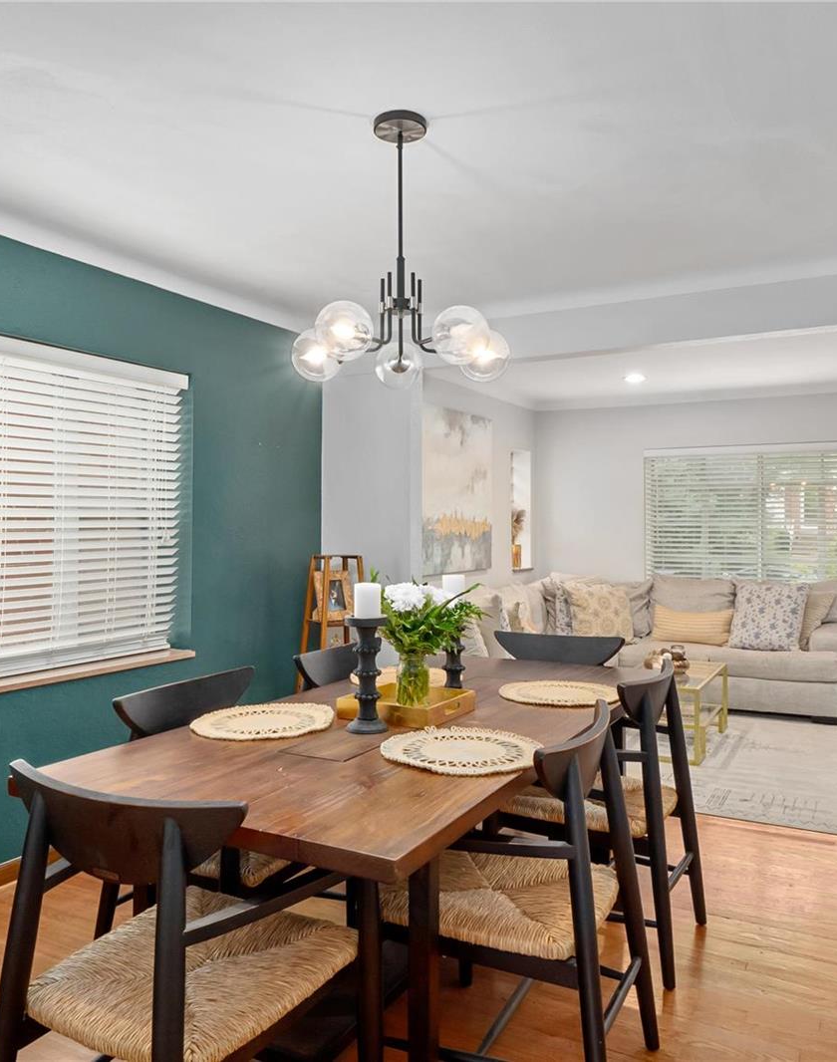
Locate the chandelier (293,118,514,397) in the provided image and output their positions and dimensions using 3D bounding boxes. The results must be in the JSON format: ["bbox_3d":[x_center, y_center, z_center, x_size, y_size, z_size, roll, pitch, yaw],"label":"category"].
[{"bbox_3d":[-0.051,-0.788,2.471,0.620,0.715,0.600,0,1,-1],"label":"chandelier"}]

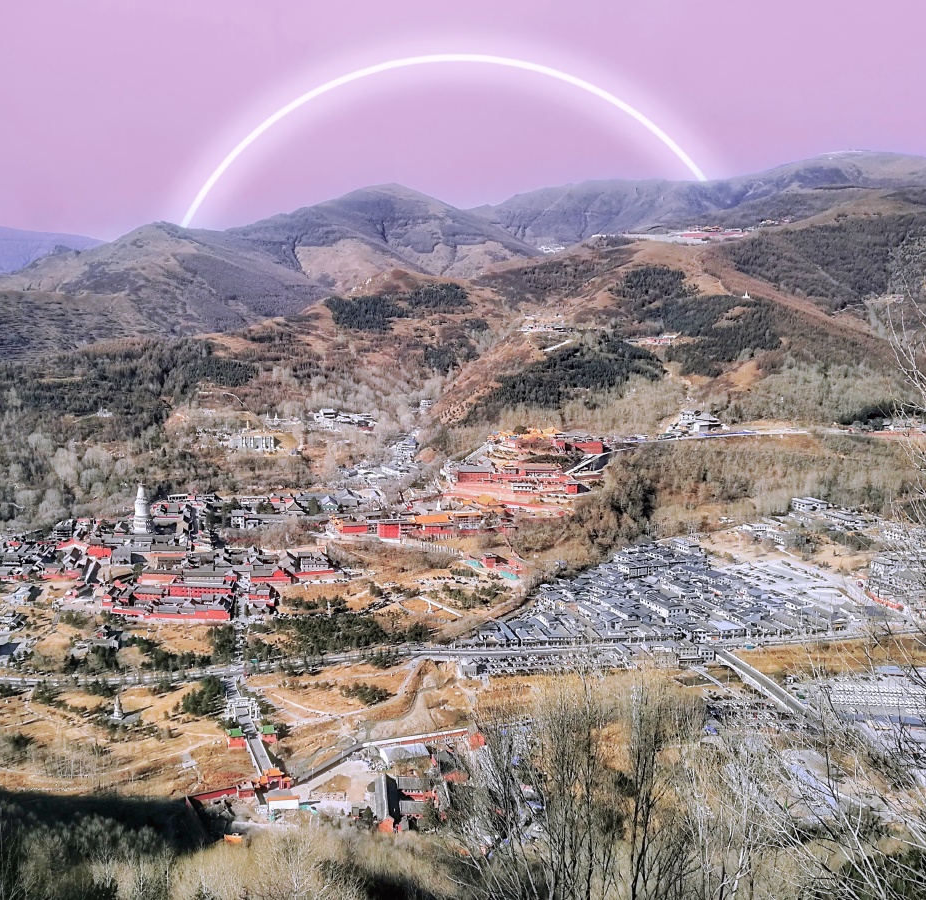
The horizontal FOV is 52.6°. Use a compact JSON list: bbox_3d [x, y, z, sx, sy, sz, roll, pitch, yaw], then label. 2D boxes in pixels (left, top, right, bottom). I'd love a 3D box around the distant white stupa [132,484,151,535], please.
[{"bbox_3d":[-326.000,60.500,952.000,19.500,56.500,19.500,1,10,3],"label":"distant white stupa"}]

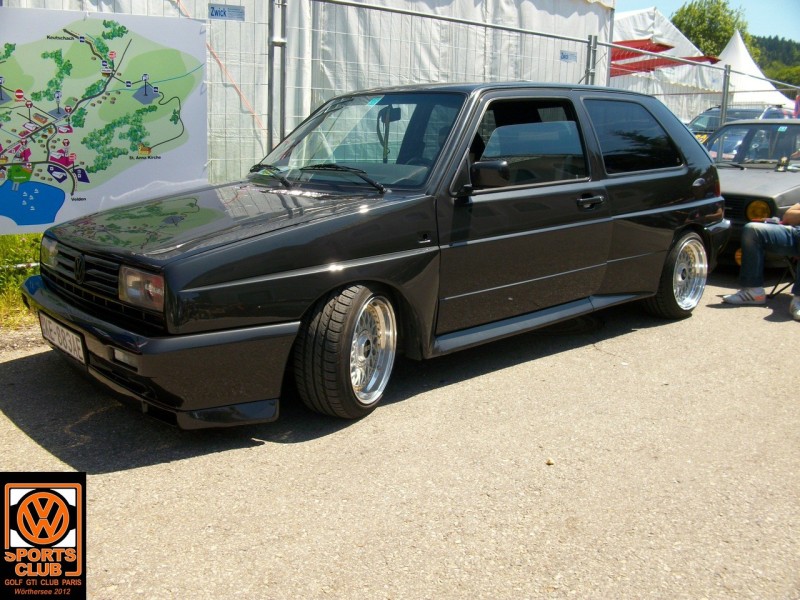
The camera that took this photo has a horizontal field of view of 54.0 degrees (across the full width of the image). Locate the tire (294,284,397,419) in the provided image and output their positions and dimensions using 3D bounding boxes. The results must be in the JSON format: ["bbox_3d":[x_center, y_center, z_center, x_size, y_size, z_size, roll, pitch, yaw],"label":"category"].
[{"bbox_3d":[-0.194,0.192,3.203,0.205,0.550,0.550,5,14,23],"label":"tire"}]

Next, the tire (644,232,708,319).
[{"bbox_3d":[1.674,-0.166,4.776,0.550,0.550,0.205,-11,17,-40],"label":"tire"}]

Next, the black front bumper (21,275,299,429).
[{"bbox_3d":[-1.129,0.136,3.349,0.620,0.430,1.660,-11,17,-40],"label":"black front bumper"}]

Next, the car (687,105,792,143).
[{"bbox_3d":[6.750,-2.870,14.700,4.400,1.520,1.780,-5,11,-32],"label":"car"}]

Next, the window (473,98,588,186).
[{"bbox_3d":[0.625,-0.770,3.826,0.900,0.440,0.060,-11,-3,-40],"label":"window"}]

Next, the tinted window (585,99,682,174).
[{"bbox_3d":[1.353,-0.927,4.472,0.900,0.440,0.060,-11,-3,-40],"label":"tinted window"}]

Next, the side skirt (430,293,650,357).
[{"bbox_3d":[0.784,0.062,3.986,1.750,0.115,0.130,-11,17,-40],"label":"side skirt"}]

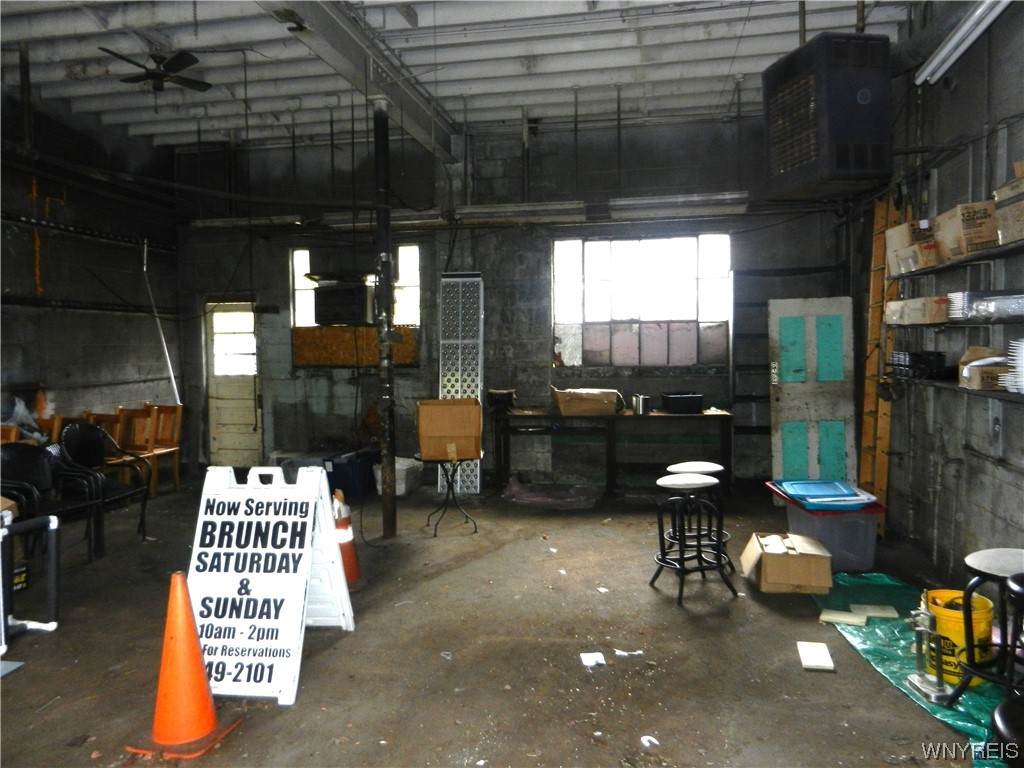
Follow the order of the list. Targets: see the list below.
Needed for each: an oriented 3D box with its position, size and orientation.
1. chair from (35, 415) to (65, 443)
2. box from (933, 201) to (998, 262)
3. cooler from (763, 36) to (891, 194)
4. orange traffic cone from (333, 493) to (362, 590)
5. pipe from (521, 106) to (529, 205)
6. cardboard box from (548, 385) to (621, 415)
[{"bbox_3d":[-4.350,0.823,6.842,0.420,0.970,0.460,0,3,11],"label":"chair"},{"bbox_3d":[2.745,-0.899,4.435,0.220,0.280,0.360,-4,3,11],"label":"box"},{"bbox_3d":[2.091,-1.746,4.963,0.457,0.877,0.707,-1,3,-11],"label":"cooler"},{"bbox_3d":[-1.208,1.090,5.266,0.350,0.669,0.350,0,3,11],"label":"orange traffic cone"},{"bbox_3d":[0.150,-2.487,8.092,0.065,1.077,0.065,0,3,11],"label":"pipe"},{"bbox_3d":[0.852,0.186,8.344,0.680,0.298,0.430,0,3,11],"label":"cardboard box"}]

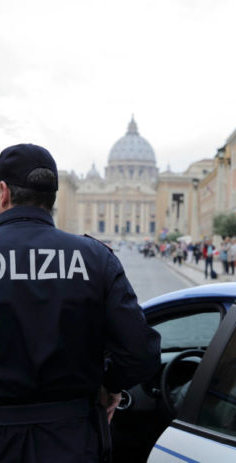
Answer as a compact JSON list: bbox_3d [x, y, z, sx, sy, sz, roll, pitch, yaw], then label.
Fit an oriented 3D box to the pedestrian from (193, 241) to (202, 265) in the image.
[{"bbox_3d":[5.585,1.475,47.500,0.600,1.700,0.450,1,-1,6],"label":"pedestrian"}]

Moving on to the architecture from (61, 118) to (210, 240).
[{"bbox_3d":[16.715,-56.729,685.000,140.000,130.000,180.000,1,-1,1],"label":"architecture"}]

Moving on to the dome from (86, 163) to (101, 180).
[{"bbox_3d":[-25.181,-61.668,695.000,14.500,19.000,14.500,1,-1,1],"label":"dome"}]

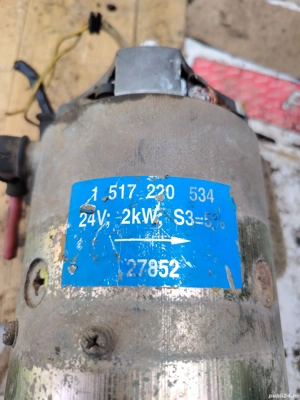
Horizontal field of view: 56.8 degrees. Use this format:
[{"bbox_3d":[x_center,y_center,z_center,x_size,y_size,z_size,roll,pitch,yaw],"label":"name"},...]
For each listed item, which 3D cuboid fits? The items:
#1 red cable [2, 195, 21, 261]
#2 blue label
[{"bbox_3d":[-0.070,0.013,0.142,0.006,0.006,0.033,-2,73,-1],"label":"red cable"},{"bbox_3d":[0.002,0.011,0.094,0.061,0.008,0.037,1,73,-2],"label":"blue label"}]

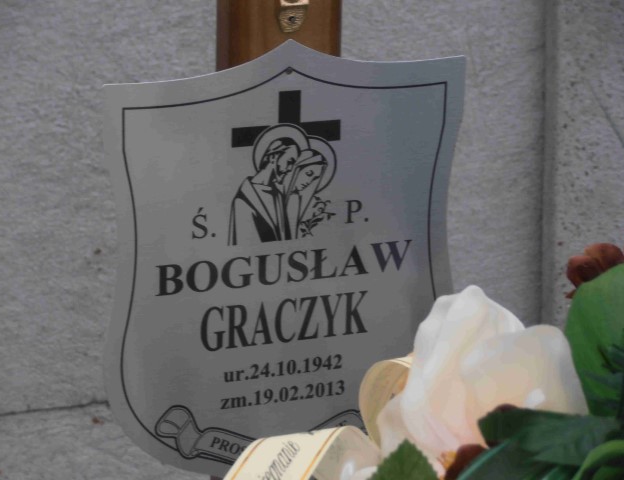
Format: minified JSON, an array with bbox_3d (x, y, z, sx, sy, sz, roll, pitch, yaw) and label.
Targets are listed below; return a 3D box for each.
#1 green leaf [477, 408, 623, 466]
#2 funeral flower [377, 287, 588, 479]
[{"bbox_3d":[0.126,0.105,1.630,0.075,0.032,0.050,-2,11,-8],"label":"green leaf"},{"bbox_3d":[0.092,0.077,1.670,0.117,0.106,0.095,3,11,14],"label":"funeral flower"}]

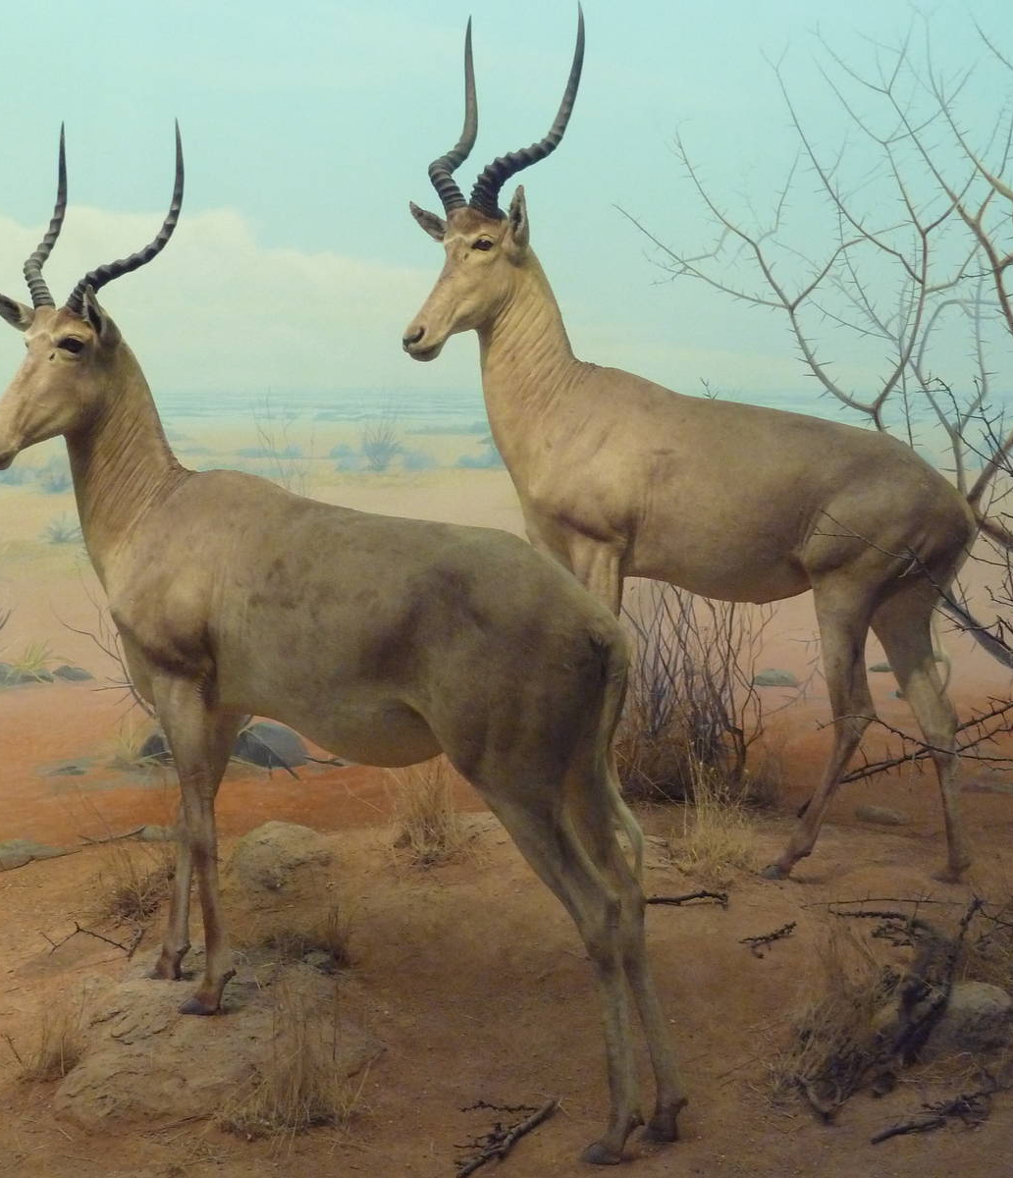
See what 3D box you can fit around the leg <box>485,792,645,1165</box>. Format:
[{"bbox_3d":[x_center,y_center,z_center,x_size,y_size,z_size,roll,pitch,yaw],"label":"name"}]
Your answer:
[{"bbox_3d":[0.099,0.667,3.150,0.260,0.620,0.100,4,7,37],"label":"leg"}]

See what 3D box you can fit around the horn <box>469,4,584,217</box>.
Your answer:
[{"bbox_3d":[0.049,-1.165,4.420,0.240,0.520,0.190,-6,9,-45],"label":"horn"}]

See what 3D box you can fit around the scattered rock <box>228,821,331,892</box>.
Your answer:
[{"bbox_3d":[-0.555,0.654,4.450,0.245,0.150,0.200,0,6,0],"label":"scattered rock"}]

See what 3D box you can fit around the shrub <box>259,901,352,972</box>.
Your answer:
[{"bbox_3d":[-0.428,0.749,3.920,0.190,0.120,0.150,0,6,0],"label":"shrub"}]

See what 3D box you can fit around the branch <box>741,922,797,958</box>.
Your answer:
[{"bbox_3d":[0.569,0.761,3.930,0.130,0.042,0.095,-2,7,-19],"label":"branch"}]

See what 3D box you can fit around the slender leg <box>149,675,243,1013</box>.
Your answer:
[{"bbox_3d":[-0.633,0.520,3.700,0.170,0.690,0.130,4,8,28],"label":"slender leg"}]

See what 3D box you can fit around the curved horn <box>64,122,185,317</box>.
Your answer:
[{"bbox_3d":[-0.787,-0.758,3.750,0.235,0.400,0.130,0,6,0],"label":"curved horn"}]

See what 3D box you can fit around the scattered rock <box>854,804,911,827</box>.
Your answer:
[{"bbox_3d":[0.978,0.589,4.720,0.148,0.045,0.090,0,6,0],"label":"scattered rock"}]

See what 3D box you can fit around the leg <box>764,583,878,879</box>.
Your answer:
[{"bbox_3d":[0.761,0.344,4.400,0.250,0.700,0.120,3,8,20],"label":"leg"}]

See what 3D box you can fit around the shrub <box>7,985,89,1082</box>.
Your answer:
[{"bbox_3d":[-0.838,0.814,3.320,0.145,0.165,0.125,0,6,0],"label":"shrub"}]

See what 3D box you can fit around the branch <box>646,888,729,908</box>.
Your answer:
[{"bbox_3d":[0.428,0.734,4.300,0.200,0.035,0.070,0,6,0],"label":"branch"}]

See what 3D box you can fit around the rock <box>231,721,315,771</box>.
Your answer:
[{"bbox_3d":[-0.700,0.461,5.350,0.270,0.140,0.180,0,7,0],"label":"rock"}]

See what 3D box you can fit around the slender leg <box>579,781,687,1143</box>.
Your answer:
[{"bbox_3d":[0.225,0.658,3.230,0.180,0.620,0.100,4,7,37],"label":"slender leg"}]

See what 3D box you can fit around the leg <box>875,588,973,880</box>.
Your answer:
[{"bbox_3d":[0.977,0.345,4.270,0.230,0.680,0.150,2,7,21],"label":"leg"}]

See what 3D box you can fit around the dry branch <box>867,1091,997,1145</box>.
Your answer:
[{"bbox_3d":[0.745,0.923,3.180,0.280,0.055,0.110,-4,7,-33],"label":"dry branch"}]

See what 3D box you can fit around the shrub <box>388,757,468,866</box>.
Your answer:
[{"bbox_3d":[-0.184,0.516,4.250,0.185,0.265,0.170,0,6,0],"label":"shrub"}]

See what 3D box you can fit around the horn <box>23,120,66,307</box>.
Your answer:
[{"bbox_3d":[-1.006,-0.810,3.950,0.160,0.390,0.150,-4,8,-30],"label":"horn"}]

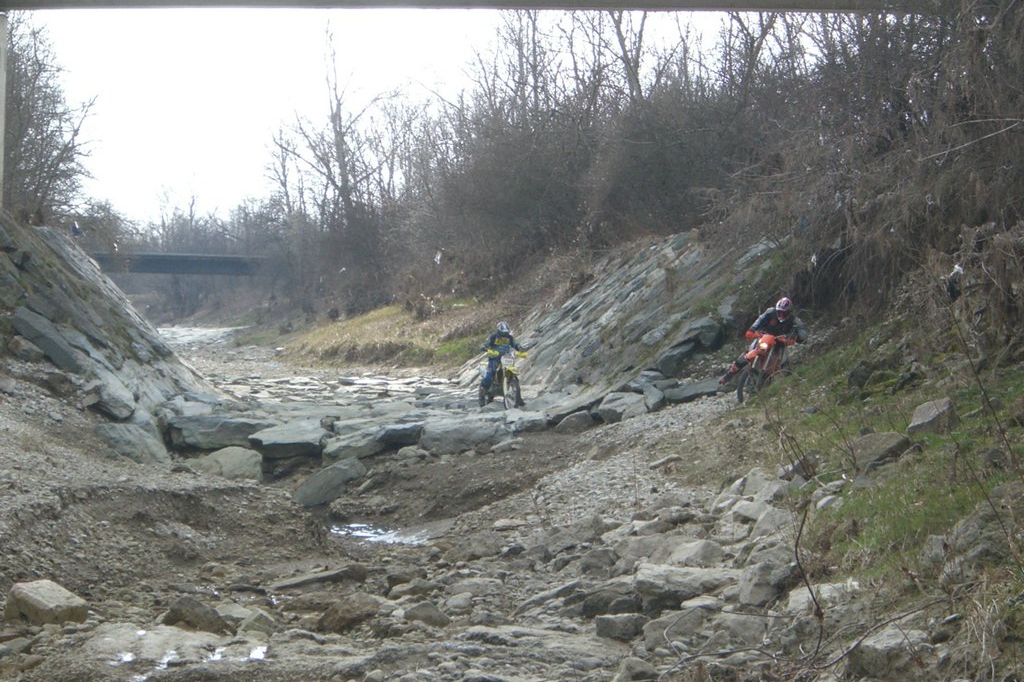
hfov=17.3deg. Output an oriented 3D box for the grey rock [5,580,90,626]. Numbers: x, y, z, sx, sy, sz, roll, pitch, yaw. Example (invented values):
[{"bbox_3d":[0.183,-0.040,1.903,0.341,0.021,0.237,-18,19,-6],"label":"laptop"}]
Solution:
[{"bbox_3d":[-4.693,2.636,34.000,0.650,0.410,0.620,1,1,40],"label":"grey rock"}]

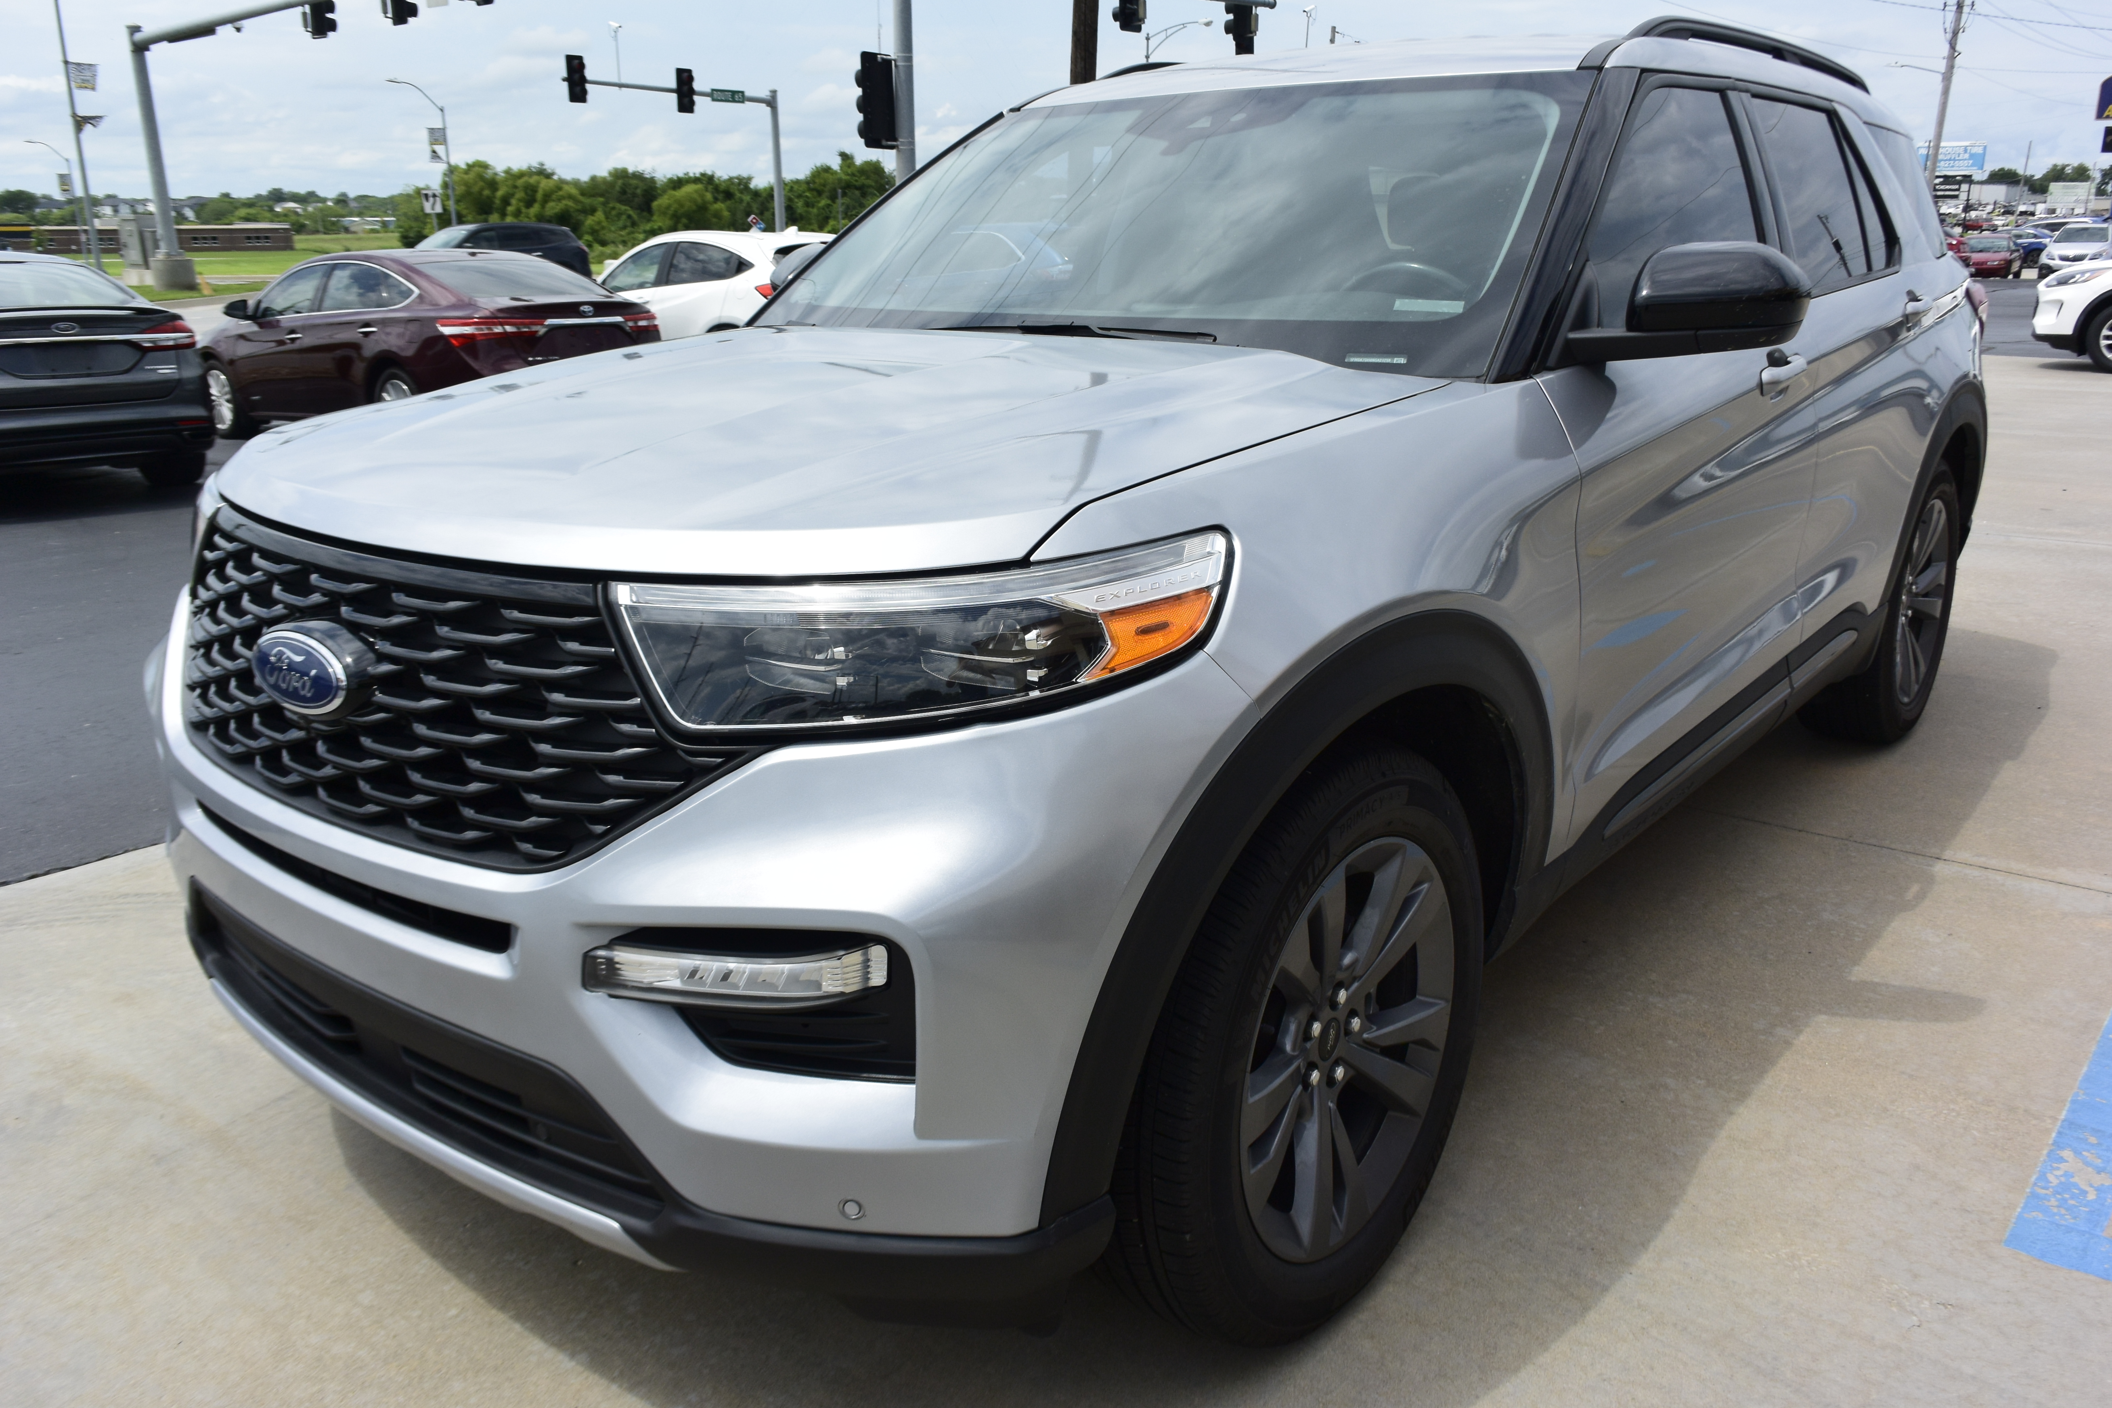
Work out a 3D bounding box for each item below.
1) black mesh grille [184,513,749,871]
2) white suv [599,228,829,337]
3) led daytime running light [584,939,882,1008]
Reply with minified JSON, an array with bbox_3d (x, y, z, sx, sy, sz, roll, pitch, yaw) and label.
[{"bbox_3d":[-0.813,-0.037,1.878,1.140,0.330,0.210,13,21,37],"label":"black mesh grille"},{"bbox_3d":[-3.720,-4.400,17.420,4.300,1.600,1.770,14,22,40],"label":"white suv"},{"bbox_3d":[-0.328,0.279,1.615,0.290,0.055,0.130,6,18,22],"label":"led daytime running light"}]

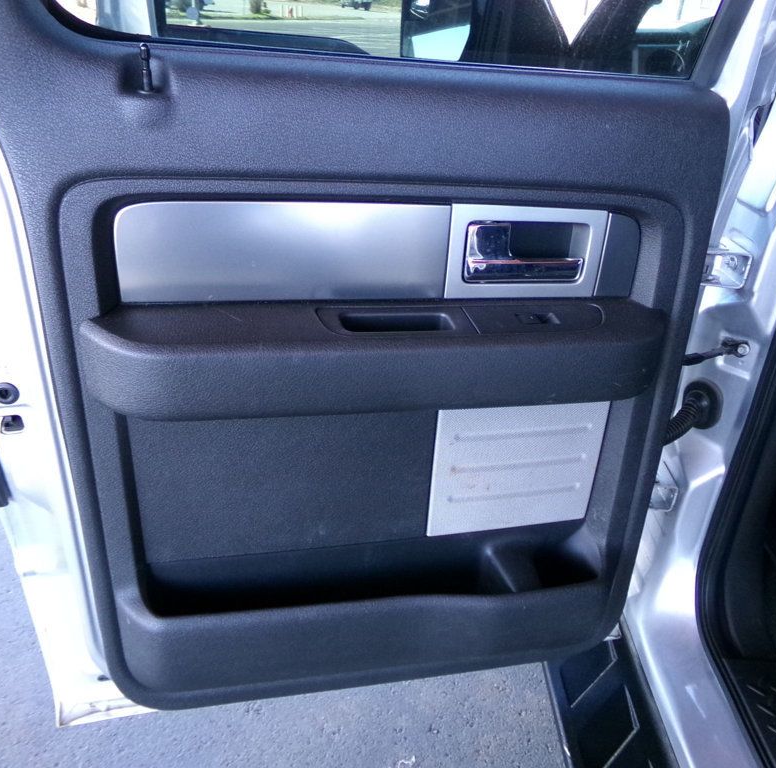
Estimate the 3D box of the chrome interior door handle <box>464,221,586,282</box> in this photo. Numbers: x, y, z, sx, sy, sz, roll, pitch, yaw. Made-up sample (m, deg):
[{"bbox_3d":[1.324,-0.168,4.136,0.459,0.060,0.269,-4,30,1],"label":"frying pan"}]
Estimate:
[{"bbox_3d":[0.153,-0.146,0.789,0.130,0.060,0.032,-3,25,-16],"label":"chrome interior door handle"}]

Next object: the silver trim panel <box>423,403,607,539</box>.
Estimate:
[{"bbox_3d":[0.167,0.109,0.910,0.226,0.175,0.018,-3,25,-16],"label":"silver trim panel"}]

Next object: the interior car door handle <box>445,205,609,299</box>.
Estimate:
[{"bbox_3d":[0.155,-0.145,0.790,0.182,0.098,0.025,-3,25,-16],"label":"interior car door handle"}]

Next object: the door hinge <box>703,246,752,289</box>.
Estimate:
[{"bbox_3d":[0.442,-0.152,0.930,0.056,0.046,0.045,1,28,-4],"label":"door hinge"}]

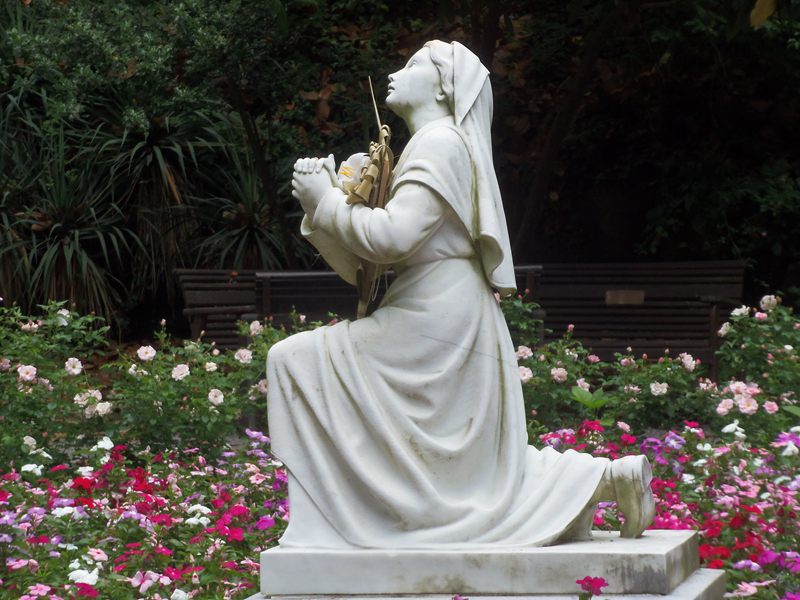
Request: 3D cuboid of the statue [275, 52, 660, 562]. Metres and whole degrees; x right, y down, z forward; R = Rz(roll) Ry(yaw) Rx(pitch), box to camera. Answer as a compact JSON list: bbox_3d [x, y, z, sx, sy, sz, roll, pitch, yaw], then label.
[{"bbox_3d":[0.147,-0.019,7.795,0.900,1.205,0.440,-1,2,13],"label":"statue"}]

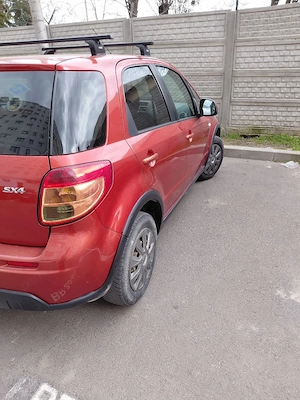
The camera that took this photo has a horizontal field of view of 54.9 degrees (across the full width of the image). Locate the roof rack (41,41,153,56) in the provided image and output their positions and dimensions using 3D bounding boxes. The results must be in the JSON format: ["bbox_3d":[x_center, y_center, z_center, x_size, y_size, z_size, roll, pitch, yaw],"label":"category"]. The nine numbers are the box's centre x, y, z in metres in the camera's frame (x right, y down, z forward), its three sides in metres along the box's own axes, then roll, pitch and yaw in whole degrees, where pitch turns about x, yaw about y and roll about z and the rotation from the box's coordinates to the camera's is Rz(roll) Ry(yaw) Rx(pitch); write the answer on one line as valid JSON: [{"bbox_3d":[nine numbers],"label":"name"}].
[{"bbox_3d":[-0.487,-1.307,2.547,1.130,0.105,0.090,8,25,20],"label":"roof rack"}]

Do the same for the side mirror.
[{"bbox_3d":[0.647,-1.006,3.141,0.200,0.175,0.130,8,25,20],"label":"side mirror"}]

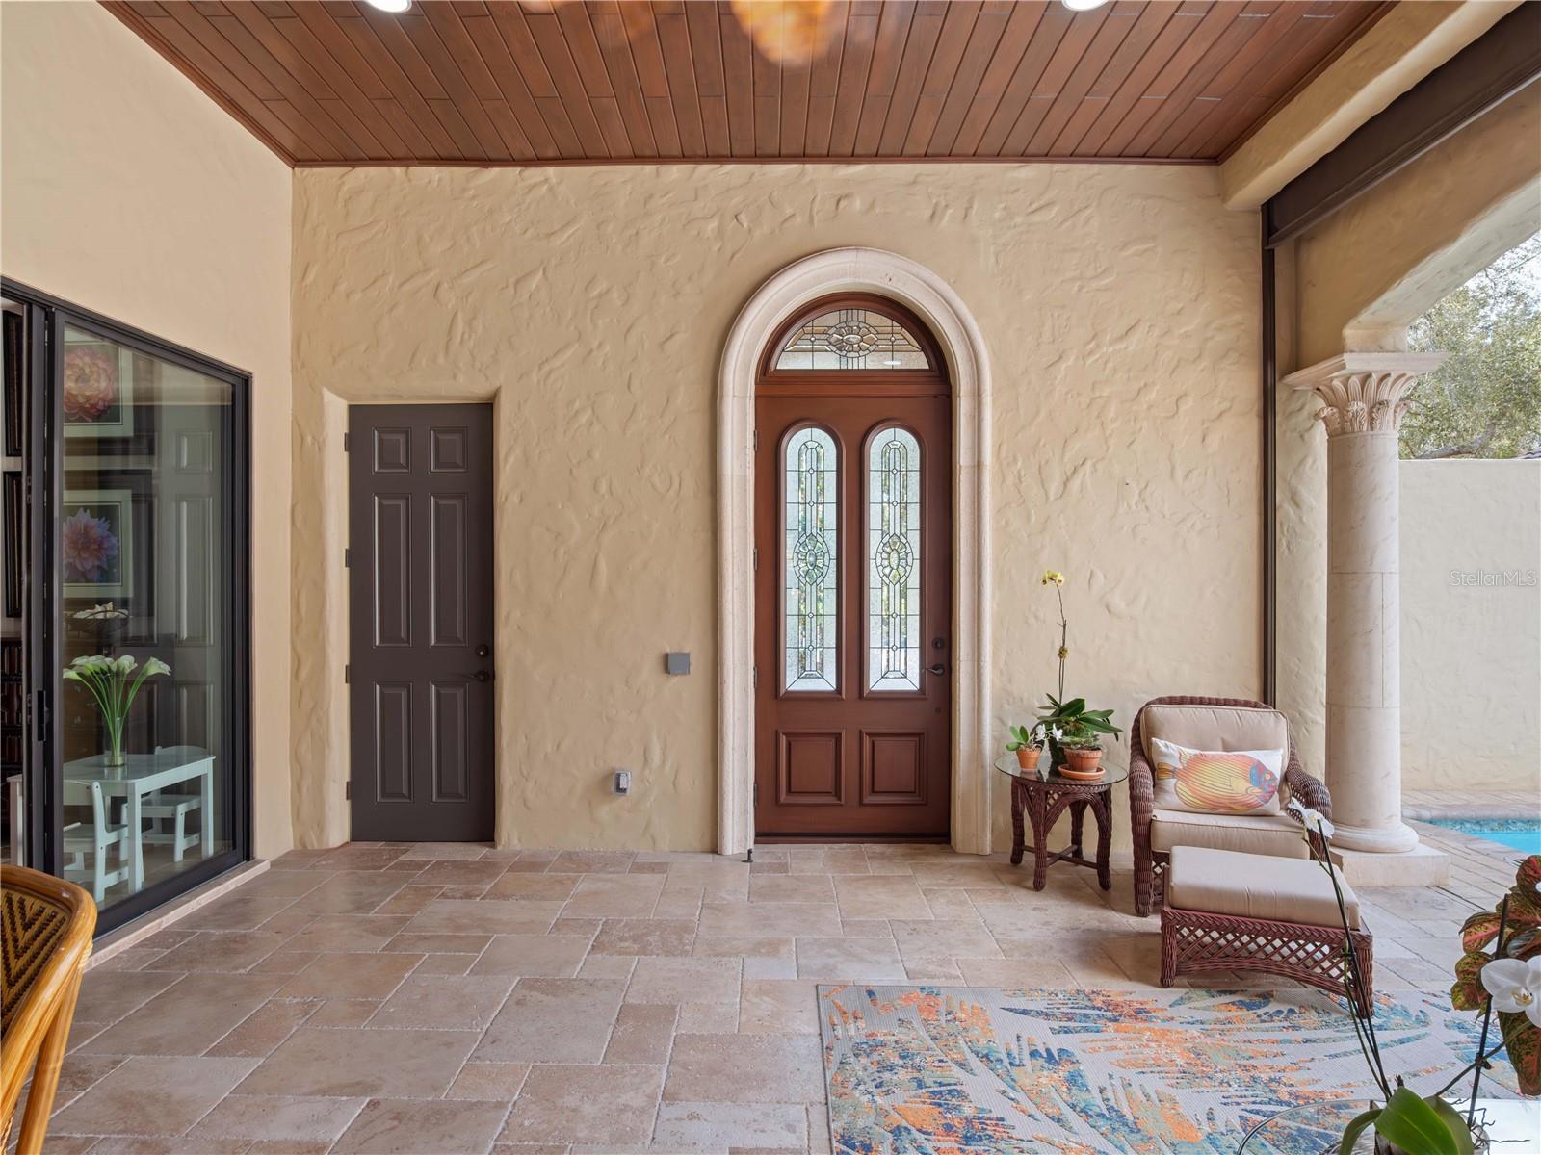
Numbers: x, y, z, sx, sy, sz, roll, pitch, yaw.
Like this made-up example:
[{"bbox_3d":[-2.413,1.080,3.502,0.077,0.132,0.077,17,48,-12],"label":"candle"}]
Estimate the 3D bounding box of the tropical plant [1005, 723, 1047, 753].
[{"bbox_3d":[1.258,0.793,4.390,0.200,0.150,0.160,0,0,0],"label":"tropical plant"}]

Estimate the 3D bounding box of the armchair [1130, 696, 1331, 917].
[{"bbox_3d":[2.075,1.032,4.100,0.745,0.885,0.820,0,0,23],"label":"armchair"}]

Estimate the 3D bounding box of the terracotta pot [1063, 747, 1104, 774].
[{"bbox_3d":[1.500,0.872,4.260,0.185,0.120,0.185,0,0,0],"label":"terracotta pot"}]

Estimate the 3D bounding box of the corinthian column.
[{"bbox_3d":[2.990,0.122,4.500,0.480,2.400,0.500,0,0,0],"label":"corinthian column"}]

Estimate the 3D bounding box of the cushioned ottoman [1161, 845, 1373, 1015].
[{"bbox_3d":[1.815,1.284,3.325,0.640,0.380,0.520,0,0,23],"label":"cushioned ottoman"}]

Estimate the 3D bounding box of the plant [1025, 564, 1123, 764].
[{"bbox_3d":[1.510,0.452,4.450,0.460,0.970,0.380,0,0,0],"label":"plant"}]

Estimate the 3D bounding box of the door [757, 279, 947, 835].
[{"bbox_3d":[0.457,-0.061,4.980,1.100,3.030,0.090,0,0,0],"label":"door"}]

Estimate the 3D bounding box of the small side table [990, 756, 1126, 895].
[{"bbox_3d":[1.425,1.207,4.370,0.645,0.535,0.645,0,0,0],"label":"small side table"}]

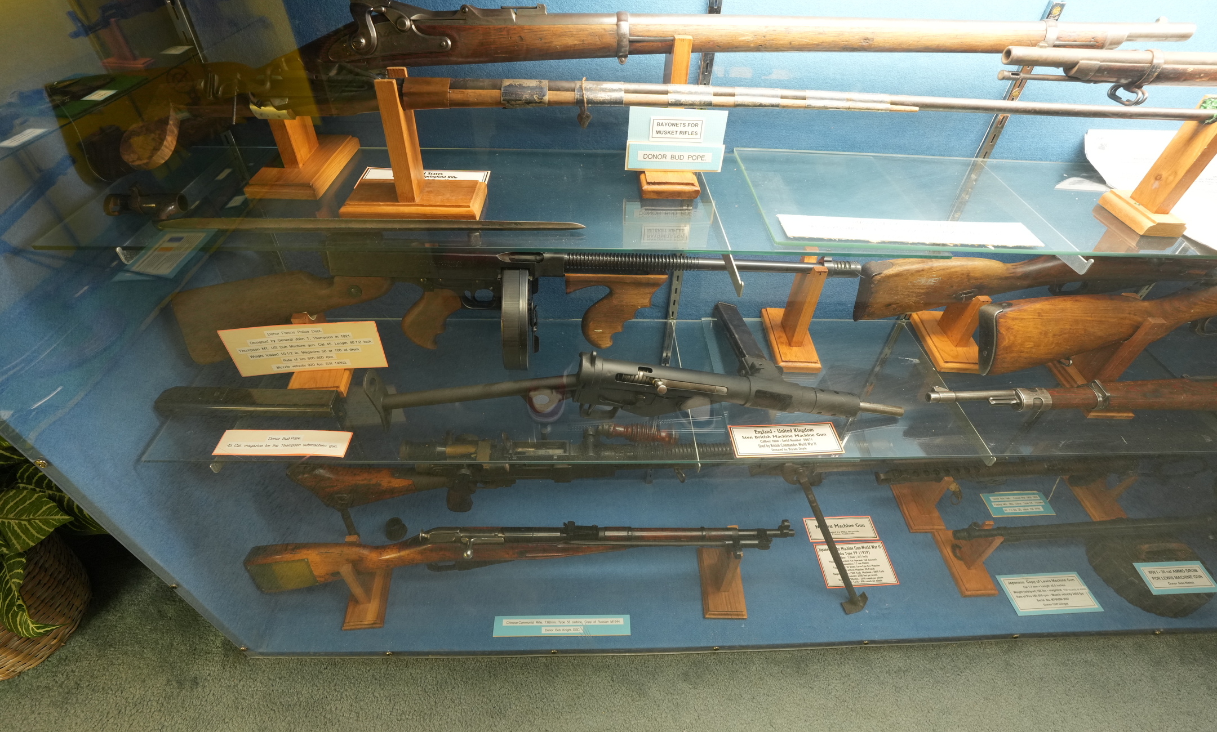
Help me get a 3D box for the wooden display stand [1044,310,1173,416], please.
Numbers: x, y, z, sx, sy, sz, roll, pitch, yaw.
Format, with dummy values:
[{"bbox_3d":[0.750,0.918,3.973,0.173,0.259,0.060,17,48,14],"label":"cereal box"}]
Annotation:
[{"bbox_3d":[0.763,-0.027,0.817,0.070,0.156,0.147,2,43,0],"label":"wooden display stand"}]

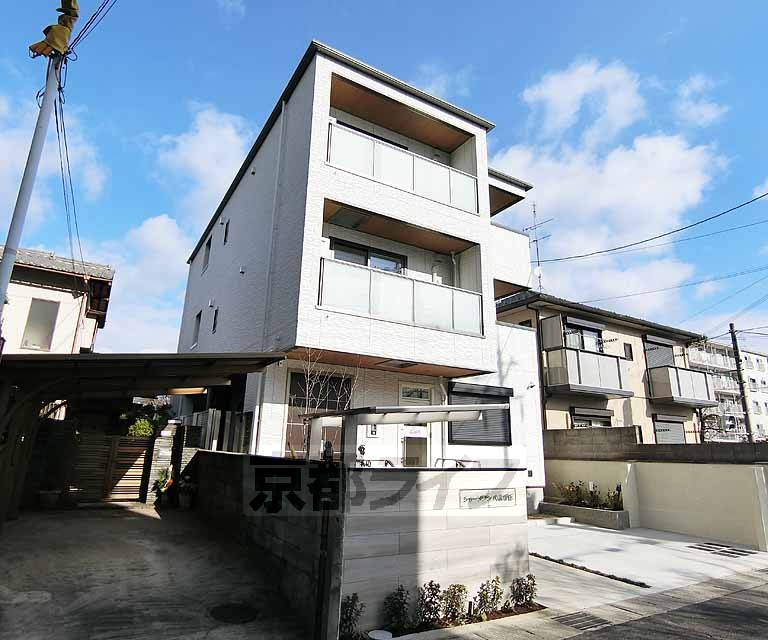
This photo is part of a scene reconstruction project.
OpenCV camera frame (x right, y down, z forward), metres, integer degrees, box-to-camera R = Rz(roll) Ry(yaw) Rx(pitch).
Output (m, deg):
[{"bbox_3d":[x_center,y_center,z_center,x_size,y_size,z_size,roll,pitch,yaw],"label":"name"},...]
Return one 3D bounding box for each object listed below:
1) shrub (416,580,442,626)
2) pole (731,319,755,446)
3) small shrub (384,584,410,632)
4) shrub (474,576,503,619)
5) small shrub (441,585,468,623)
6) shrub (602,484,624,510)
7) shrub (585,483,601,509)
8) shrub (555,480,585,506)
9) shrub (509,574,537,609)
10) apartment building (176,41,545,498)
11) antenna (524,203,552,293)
[{"bbox_3d":[0.437,2.725,4.220,0.260,0.390,0.250,2,-15,0],"label":"shrub"},{"bbox_3d":[17.640,4.047,21.488,0.270,8.100,0.270,9,-17,-26],"label":"pole"},{"bbox_3d":[0.123,2.719,4.151,0.280,0.380,0.260,1,-16,0],"label":"small shrub"},{"bbox_3d":[1.106,2.937,4.646,0.290,0.380,0.260,9,-17,-26],"label":"shrub"},{"bbox_3d":[0.695,2.796,4.330,0.270,0.345,0.250,2,-15,0],"label":"small shrub"},{"bbox_3d":[4.705,3.639,9.000,0.420,0.520,0.380,10,-17,-29],"label":"shrub"},{"bbox_3d":[5.015,4.233,10.559,0.370,0.600,0.370,9,-17,-26],"label":"shrub"},{"bbox_3d":[4.015,3.735,9.450,0.620,0.530,0.450,10,-17,-29],"label":"shrub"},{"bbox_3d":[1.499,2.938,4.750,0.280,0.340,0.260,10,-17,-29],"label":"shrub"},{"bbox_3d":[-1.740,0.950,15.200,7.800,9.300,13.500,10,-17,-31],"label":"apartment building"},{"bbox_3d":[6.127,-2.898,17.560,0.600,3.900,1.350,14,-20,-37],"label":"antenna"}]

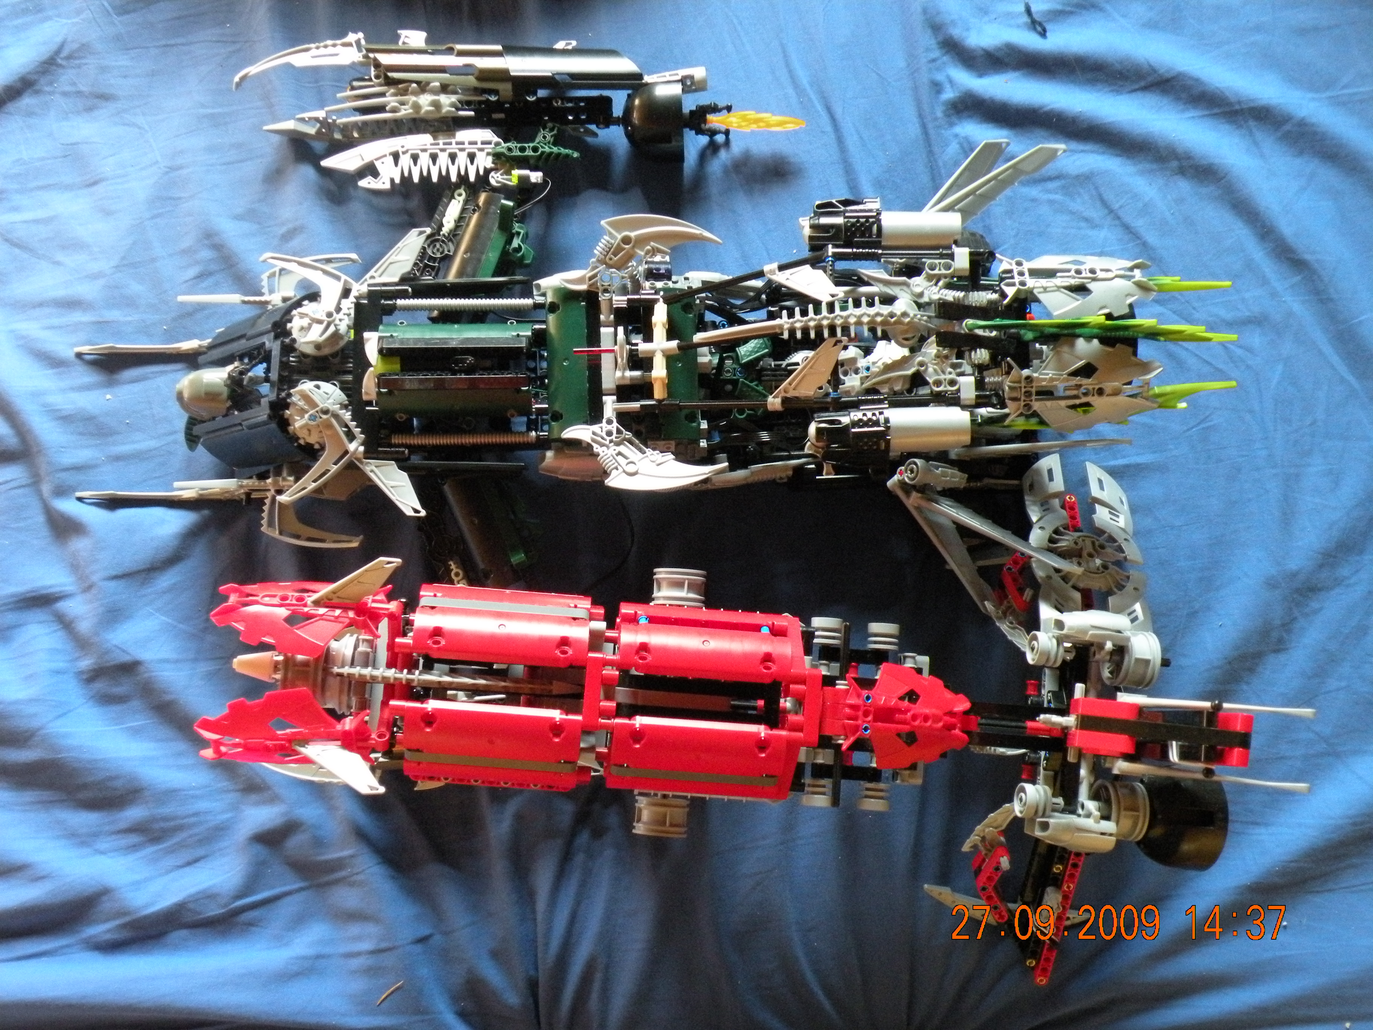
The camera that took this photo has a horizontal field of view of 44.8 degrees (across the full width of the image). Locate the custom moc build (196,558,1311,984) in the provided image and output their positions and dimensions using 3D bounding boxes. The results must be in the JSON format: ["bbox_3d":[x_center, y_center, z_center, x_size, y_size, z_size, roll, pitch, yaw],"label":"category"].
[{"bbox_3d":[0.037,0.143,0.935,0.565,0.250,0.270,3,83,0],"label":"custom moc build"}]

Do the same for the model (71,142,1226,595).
[{"bbox_3d":[-0.036,-0.079,0.991,0.670,0.200,0.295,-1,83,0],"label":"model"}]

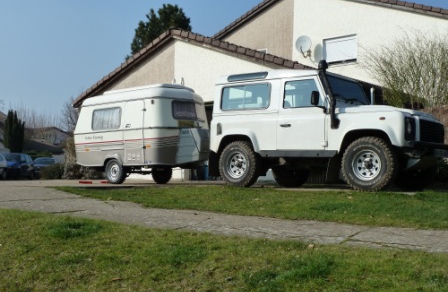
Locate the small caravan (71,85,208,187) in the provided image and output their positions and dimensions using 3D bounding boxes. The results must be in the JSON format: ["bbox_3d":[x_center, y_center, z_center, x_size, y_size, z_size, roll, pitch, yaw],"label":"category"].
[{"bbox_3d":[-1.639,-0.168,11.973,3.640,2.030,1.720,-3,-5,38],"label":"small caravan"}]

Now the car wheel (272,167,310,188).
[{"bbox_3d":[1.295,0.413,10.500,0.800,0.790,0.260,-1,-4,40],"label":"car wheel"}]

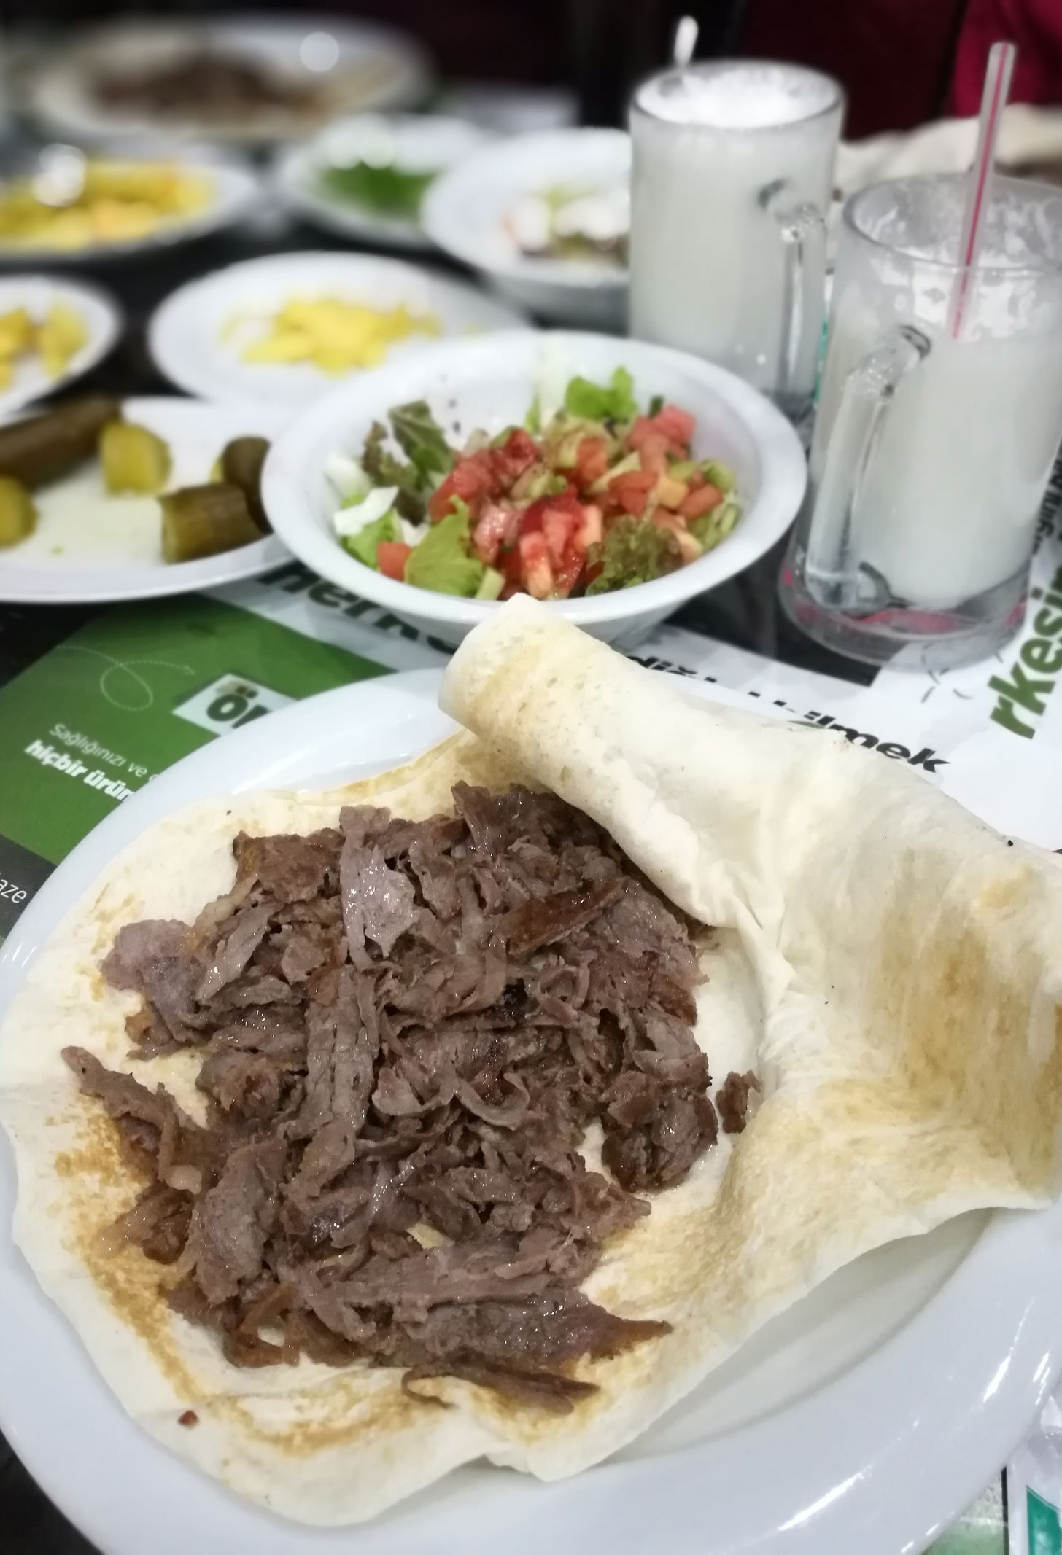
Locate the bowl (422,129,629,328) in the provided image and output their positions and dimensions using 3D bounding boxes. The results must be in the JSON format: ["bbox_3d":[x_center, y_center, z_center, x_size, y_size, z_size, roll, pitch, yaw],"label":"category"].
[{"bbox_3d":[0.046,-0.281,0.640,0.204,0.046,0.204,-3,46,0],"label":"bowl"}]

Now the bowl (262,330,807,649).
[{"bbox_3d":[0.001,-0.103,0.468,0.203,0.048,0.203,-1,46,1],"label":"bowl"}]

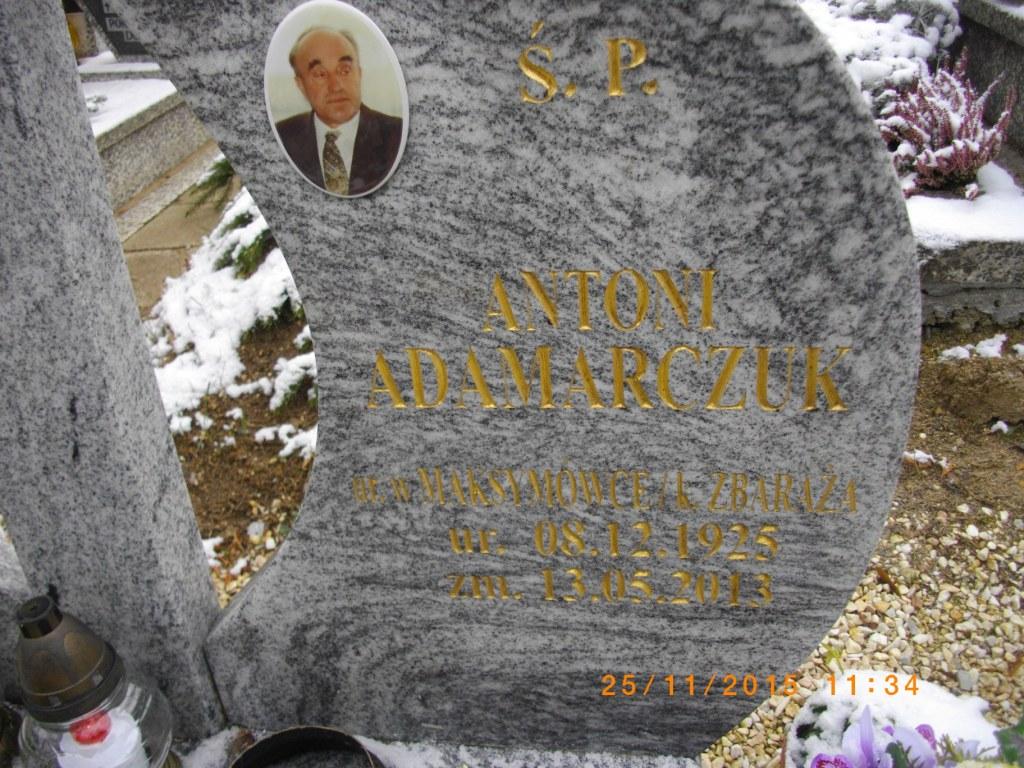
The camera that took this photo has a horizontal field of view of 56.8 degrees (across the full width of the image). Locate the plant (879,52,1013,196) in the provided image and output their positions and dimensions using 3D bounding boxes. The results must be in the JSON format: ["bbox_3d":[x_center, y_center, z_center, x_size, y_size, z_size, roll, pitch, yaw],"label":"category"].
[{"bbox_3d":[0.916,-0.542,1.979,0.310,0.260,0.300,8,31,23],"label":"plant"}]

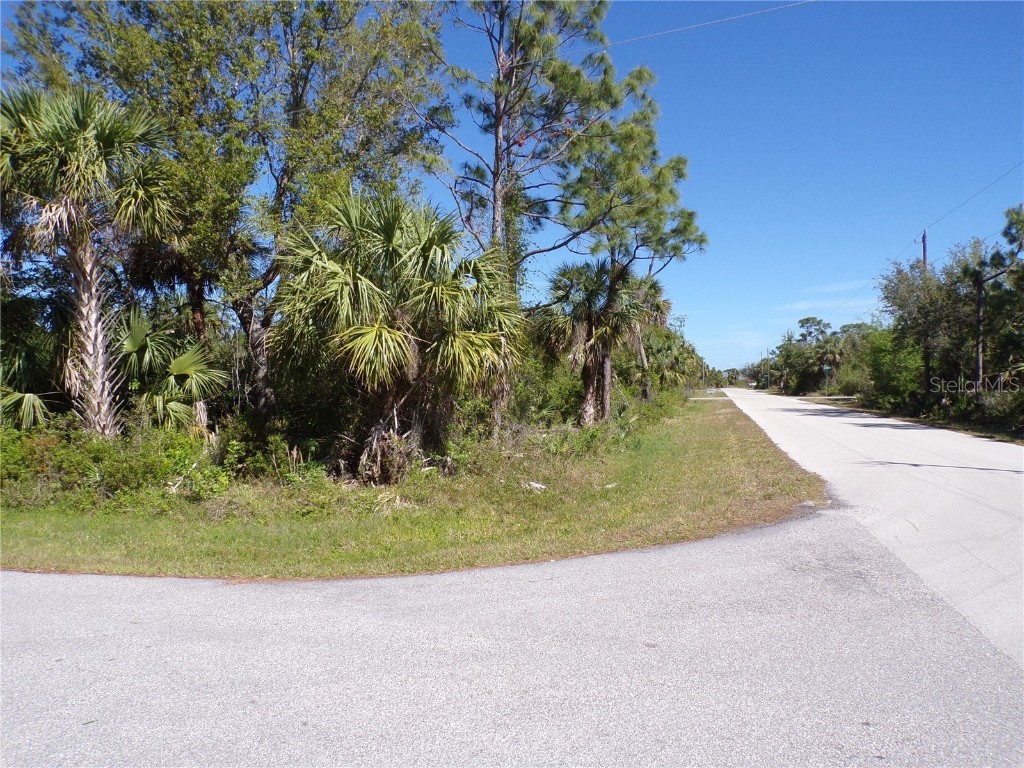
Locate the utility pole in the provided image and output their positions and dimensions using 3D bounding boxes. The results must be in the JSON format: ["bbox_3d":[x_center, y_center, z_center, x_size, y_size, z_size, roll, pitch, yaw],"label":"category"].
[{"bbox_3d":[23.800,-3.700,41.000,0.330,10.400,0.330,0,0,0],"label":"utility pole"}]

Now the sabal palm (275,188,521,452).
[{"bbox_3d":[-2.020,-1.000,12.600,4.200,4.800,3.900,0,0,0],"label":"sabal palm"}]

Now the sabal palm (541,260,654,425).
[{"bbox_3d":[3.100,-1.500,26.000,4.000,6.000,3.900,0,0,0],"label":"sabal palm"}]

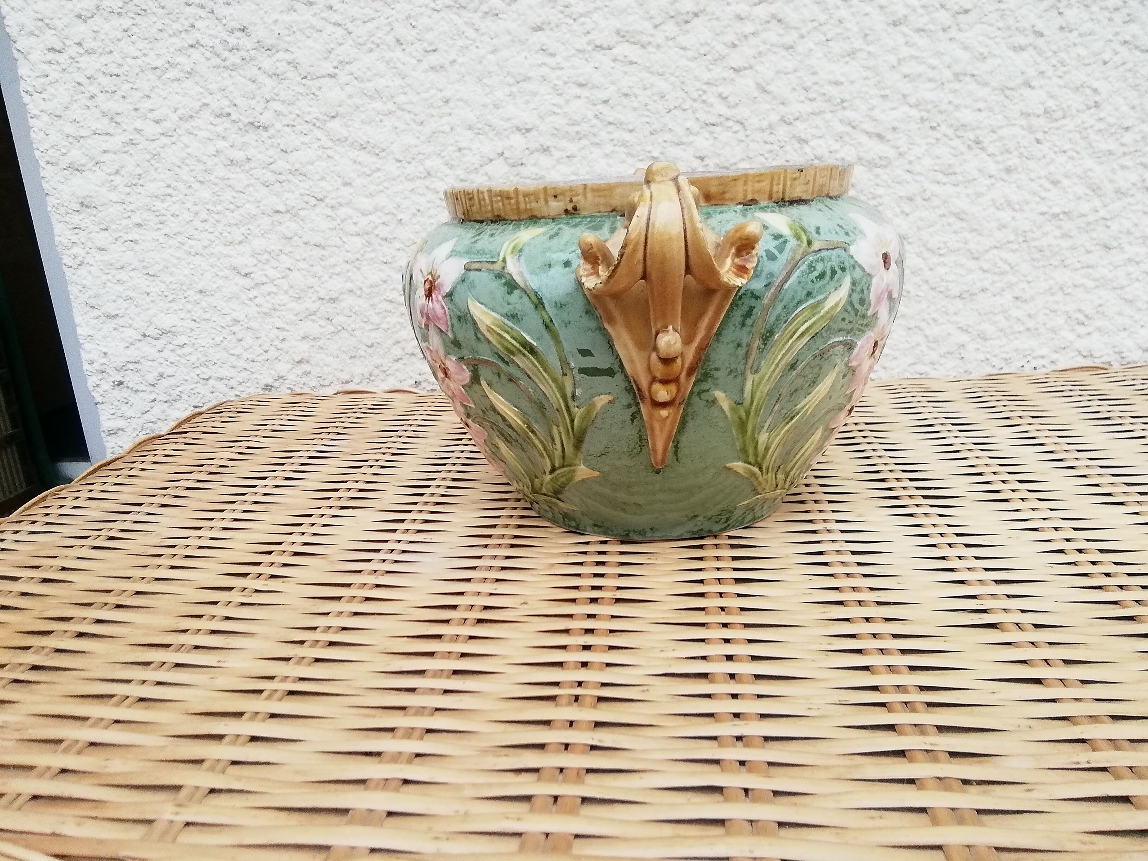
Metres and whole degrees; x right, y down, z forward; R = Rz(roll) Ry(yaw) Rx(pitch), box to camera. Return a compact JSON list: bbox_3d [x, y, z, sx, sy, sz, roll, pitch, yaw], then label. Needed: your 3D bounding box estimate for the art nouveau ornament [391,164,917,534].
[{"bbox_3d":[0.041,-0.051,0.429,0.248,0.171,0.290,-2,18,4],"label":"art nouveau ornament"}]

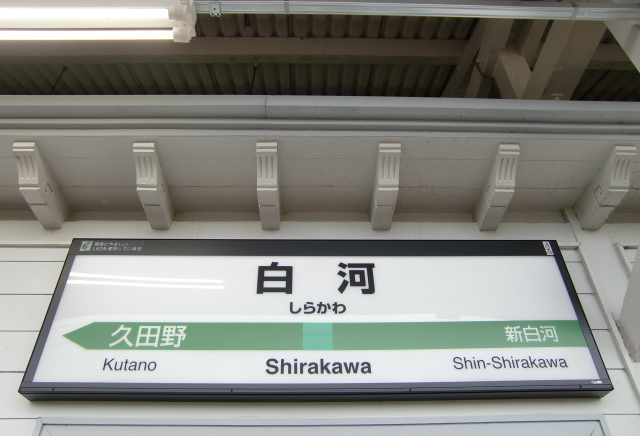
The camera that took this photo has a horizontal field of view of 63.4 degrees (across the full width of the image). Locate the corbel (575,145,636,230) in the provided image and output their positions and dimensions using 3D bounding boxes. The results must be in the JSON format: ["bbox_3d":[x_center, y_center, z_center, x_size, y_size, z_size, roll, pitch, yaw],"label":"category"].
[{"bbox_3d":[1.169,-0.110,2.102,0.074,0.103,0.389,0,-40,-1],"label":"corbel"}]

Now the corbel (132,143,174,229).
[{"bbox_3d":[-0.662,-0.115,2.055,0.074,0.103,0.389,0,-40,-1],"label":"corbel"}]

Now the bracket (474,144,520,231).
[{"bbox_3d":[0.720,-0.111,2.091,0.074,0.103,0.389,0,-40,-1],"label":"bracket"}]

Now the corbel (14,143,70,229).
[{"bbox_3d":[-1.105,-0.117,2.044,0.074,0.103,0.389,0,-40,-1],"label":"corbel"}]

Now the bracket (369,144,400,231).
[{"bbox_3d":[0.265,-0.113,2.079,0.074,0.103,0.389,0,-40,-1],"label":"bracket"}]

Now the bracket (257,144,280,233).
[{"bbox_3d":[-0.202,-0.114,2.067,0.074,0.103,0.389,0,-40,-1],"label":"bracket"}]

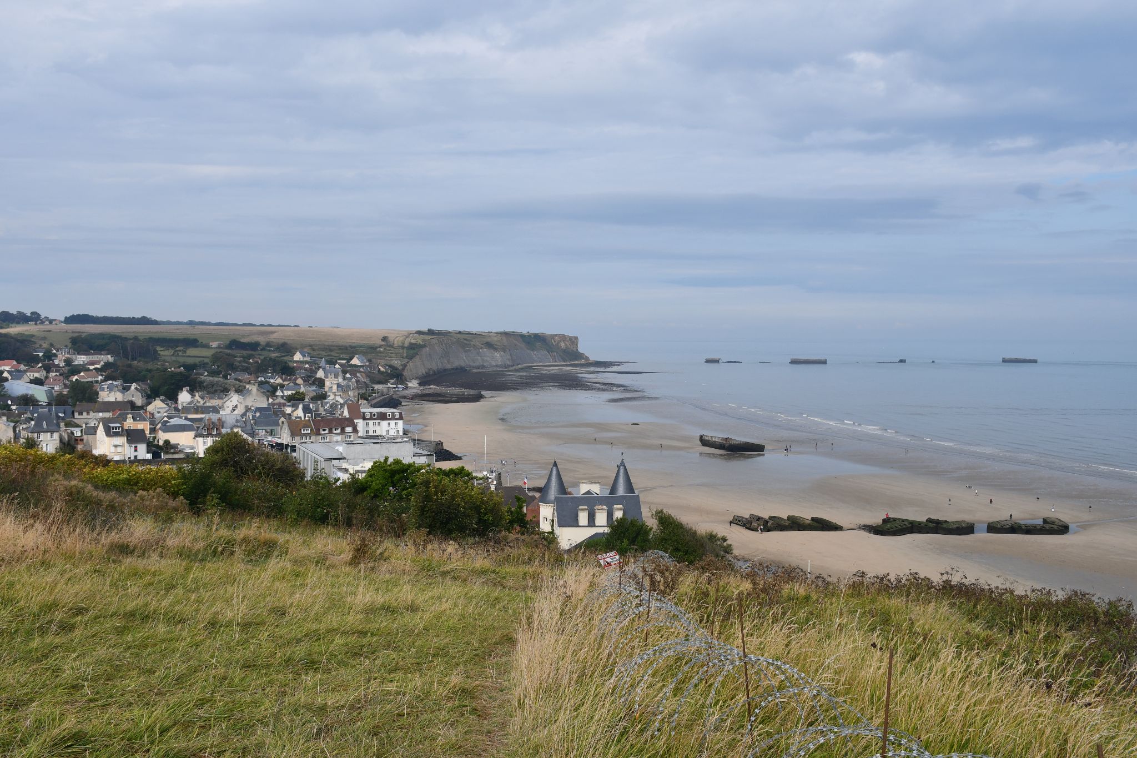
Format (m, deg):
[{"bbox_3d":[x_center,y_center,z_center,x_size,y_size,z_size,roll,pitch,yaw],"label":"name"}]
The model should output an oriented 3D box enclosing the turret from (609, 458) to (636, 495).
[{"bbox_3d":[7.190,13.250,143.000,4.100,5.900,4.100,0,2,0],"label":"turret"}]

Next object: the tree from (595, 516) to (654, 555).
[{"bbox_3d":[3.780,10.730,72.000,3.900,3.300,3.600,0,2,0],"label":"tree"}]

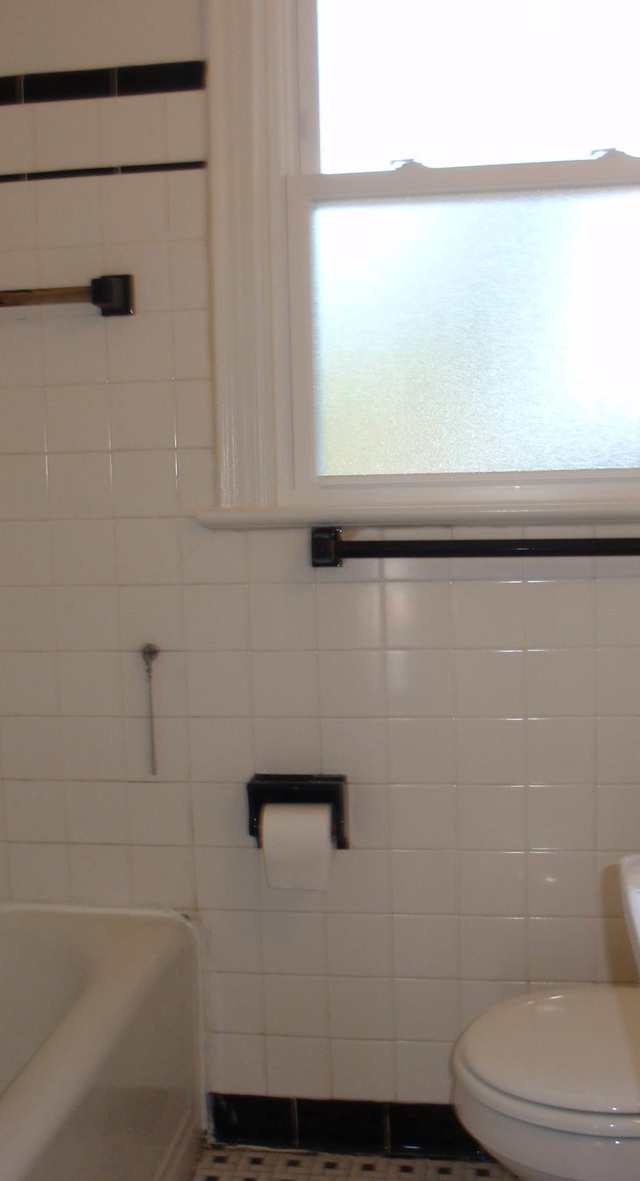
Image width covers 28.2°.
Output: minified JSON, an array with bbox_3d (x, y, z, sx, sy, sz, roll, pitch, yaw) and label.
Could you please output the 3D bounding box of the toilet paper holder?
[{"bbox_3d":[-0.034,0.367,2.060,0.150,0.124,0.064,-1,6,9],"label":"toilet paper holder"}]

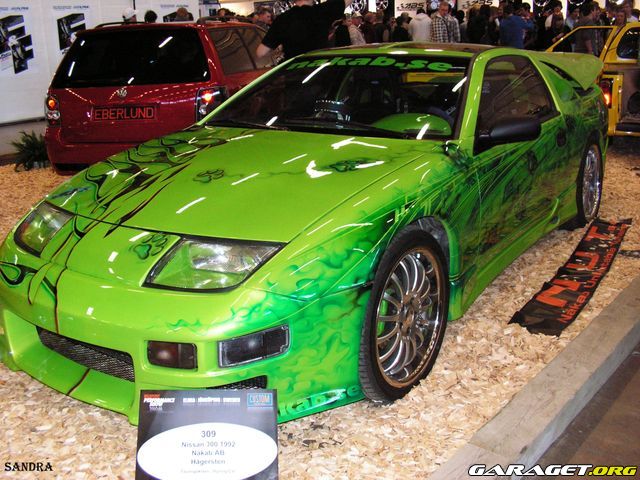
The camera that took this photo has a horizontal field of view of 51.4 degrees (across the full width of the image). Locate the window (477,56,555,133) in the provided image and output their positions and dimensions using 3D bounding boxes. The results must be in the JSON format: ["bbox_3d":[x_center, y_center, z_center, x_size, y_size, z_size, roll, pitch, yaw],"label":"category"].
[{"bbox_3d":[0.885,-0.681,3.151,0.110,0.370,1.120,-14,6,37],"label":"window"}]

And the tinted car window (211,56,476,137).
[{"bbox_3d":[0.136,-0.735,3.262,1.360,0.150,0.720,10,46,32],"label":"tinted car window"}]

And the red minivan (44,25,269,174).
[{"bbox_3d":[-1.572,-1.818,7.850,1.750,1.420,4.400,0,17,3],"label":"red minivan"}]

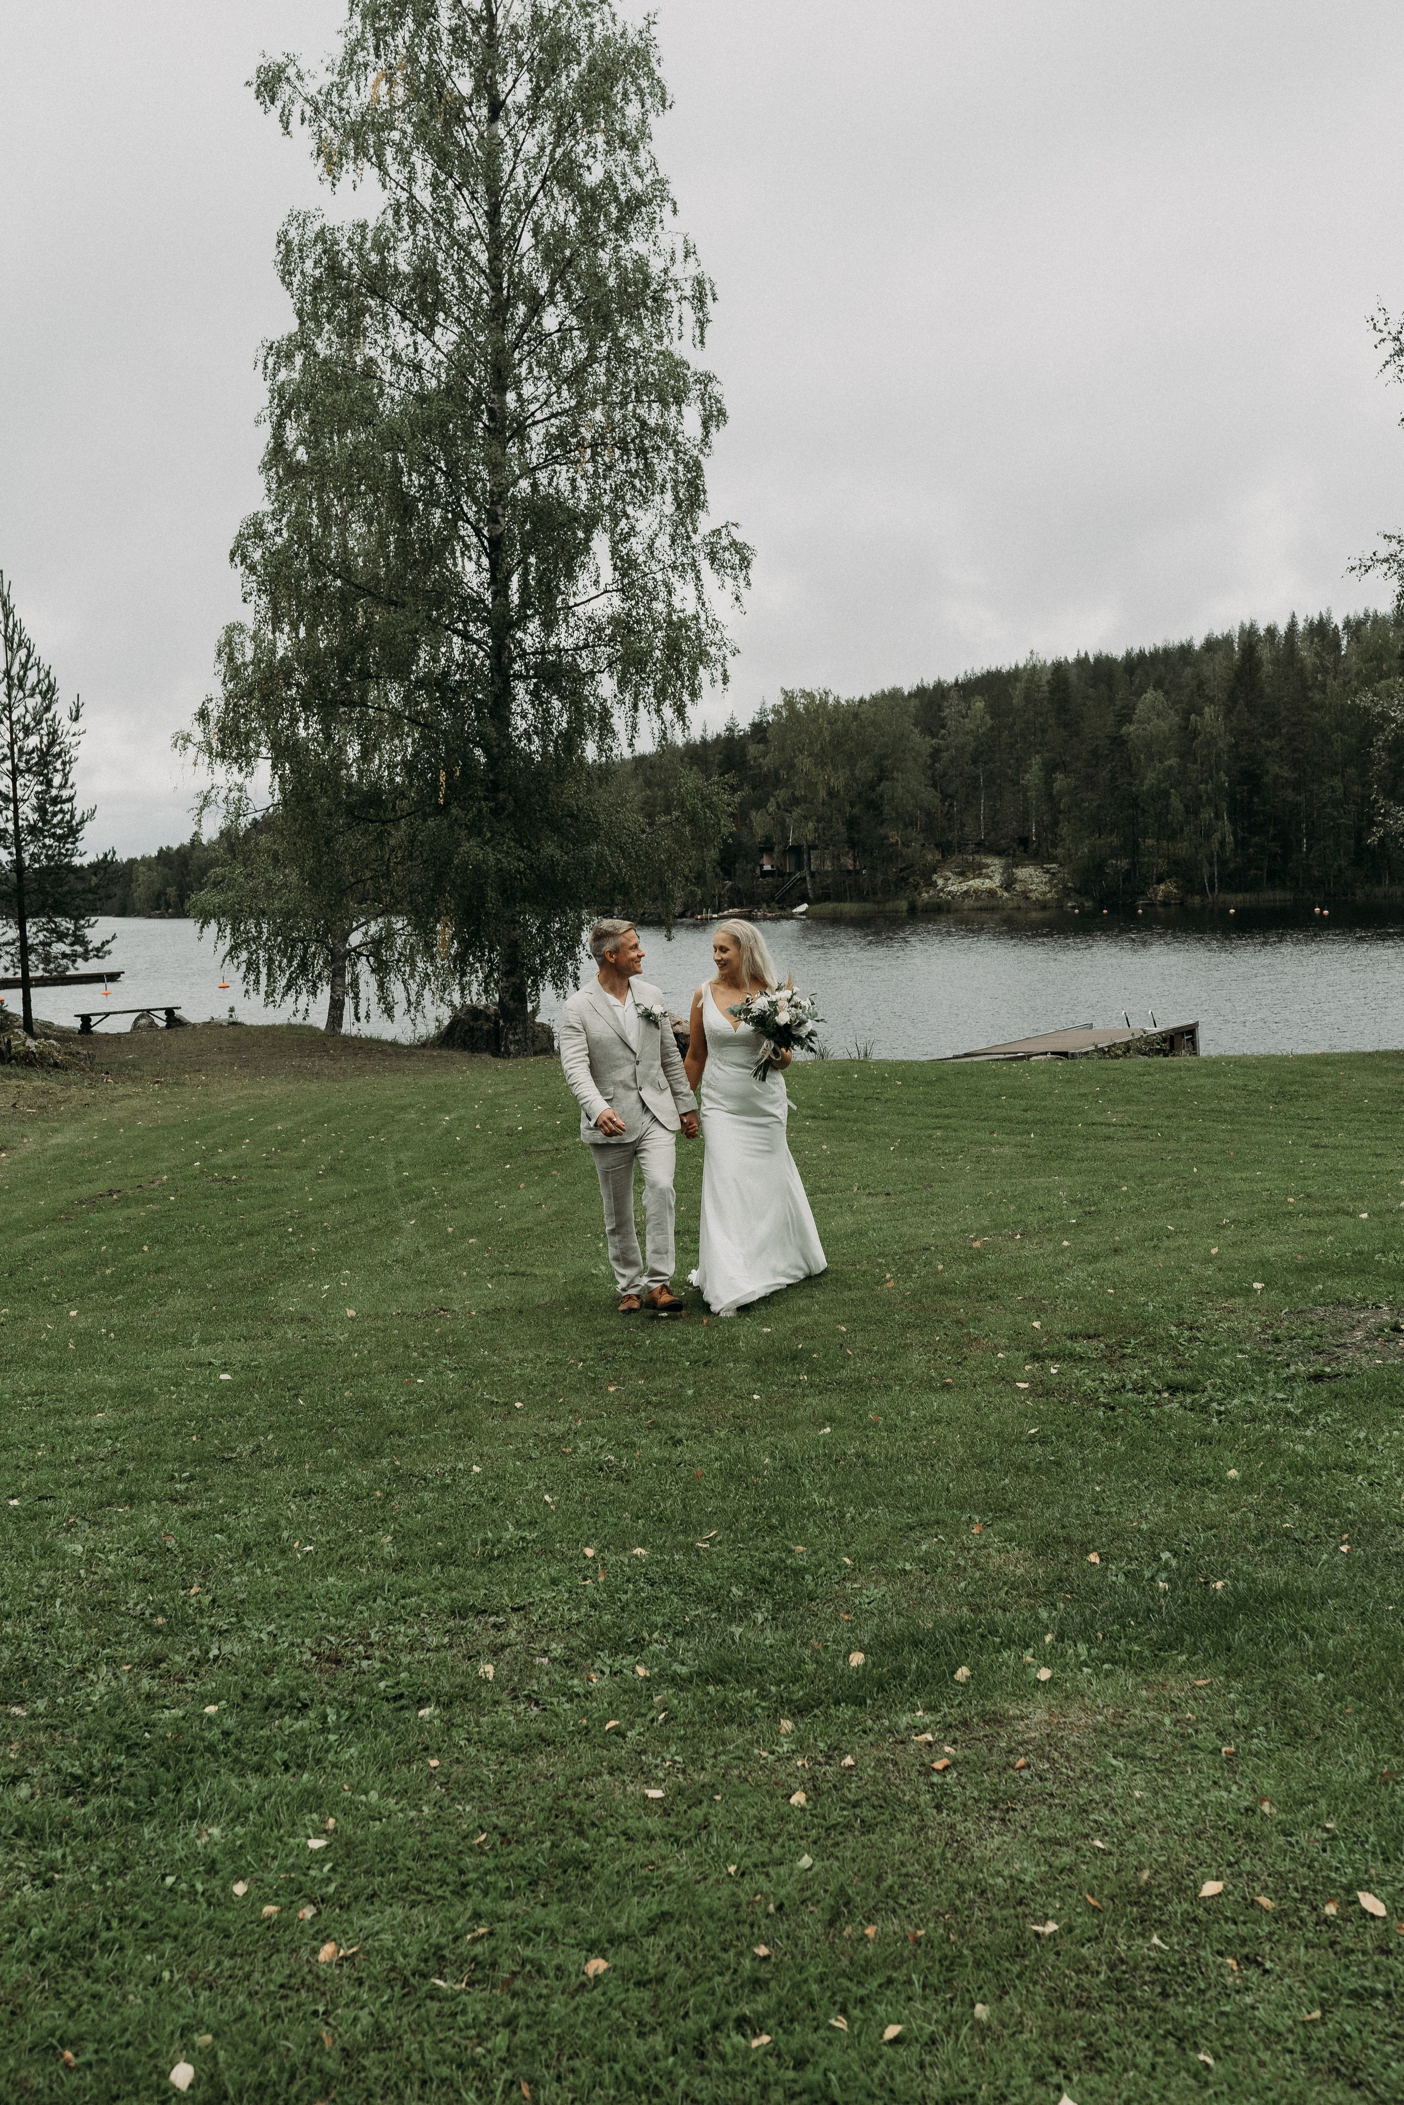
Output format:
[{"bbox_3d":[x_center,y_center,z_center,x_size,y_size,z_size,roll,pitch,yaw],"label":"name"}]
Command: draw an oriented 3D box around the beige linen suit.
[{"bbox_3d":[-0.342,0.376,9.450,0.580,1.430,0.420,-2,5,-16],"label":"beige linen suit"}]

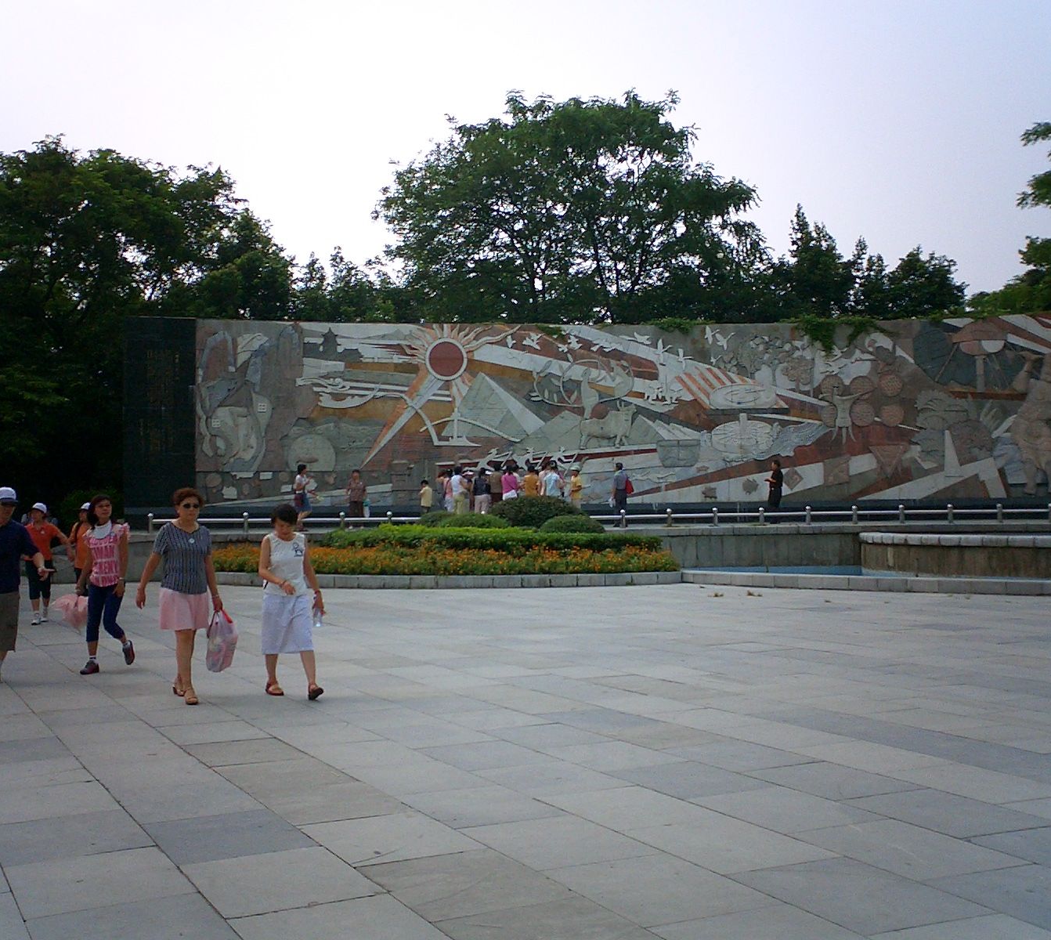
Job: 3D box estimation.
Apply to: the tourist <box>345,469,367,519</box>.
[{"bbox_3d":[-4.527,0.772,35.800,0.520,1.560,0.320,0,-2,-7],"label":"tourist"}]

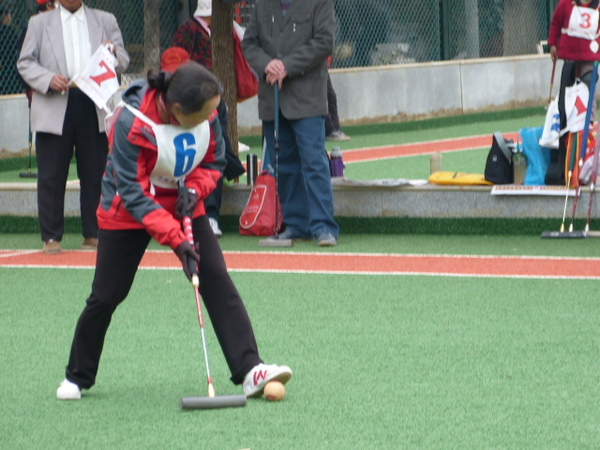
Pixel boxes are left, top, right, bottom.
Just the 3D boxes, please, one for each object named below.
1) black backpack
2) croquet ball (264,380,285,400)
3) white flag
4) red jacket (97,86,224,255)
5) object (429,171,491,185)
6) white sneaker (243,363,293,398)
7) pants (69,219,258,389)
[{"bbox_3d":[1.204,-0.401,21.400,0.180,0.310,0.150,0,4,6],"label":"black backpack"},{"bbox_3d":[-0.086,0.578,12.360,0.075,0.075,0.075,0,4,0],"label":"croquet ball"},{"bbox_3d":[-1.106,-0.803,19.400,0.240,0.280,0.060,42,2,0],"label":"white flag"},{"bbox_3d":[-0.483,-0.206,12.300,0.450,0.580,0.440,-2,4,-25],"label":"red jacket"},{"bbox_3d":[0.976,-0.281,21.400,0.390,0.075,0.190,0,4,0],"label":"object"},{"bbox_3d":[-0.113,0.542,12.380,0.240,0.105,0.095,-29,-14,35],"label":"white sneaker"},{"bbox_3d":[-0.476,0.246,12.380,0.680,0.650,0.330,-1,4,-11],"label":"pants"}]

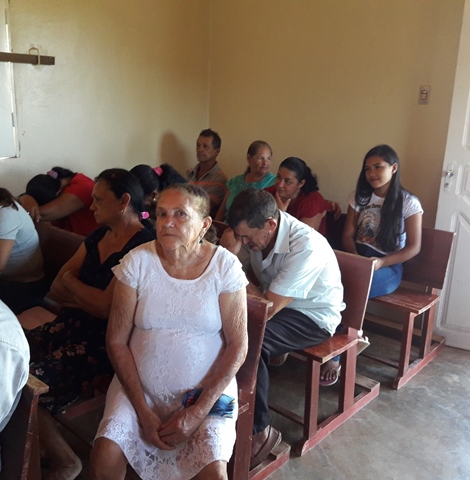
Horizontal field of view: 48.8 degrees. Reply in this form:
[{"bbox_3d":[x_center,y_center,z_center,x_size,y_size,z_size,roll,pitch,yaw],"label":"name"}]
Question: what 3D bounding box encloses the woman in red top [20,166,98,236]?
[{"bbox_3d":[-0.783,0.125,2.957,0.520,1.050,0.820,14,19,40],"label":"woman in red top"}]

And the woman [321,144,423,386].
[{"bbox_3d":[0.688,0.098,2.918,0.480,1.220,0.750,13,18,37],"label":"woman"}]

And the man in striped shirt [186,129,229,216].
[{"bbox_3d":[-0.402,-0.192,3.845,0.500,1.245,0.750,14,19,40],"label":"man in striped shirt"}]

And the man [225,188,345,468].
[{"bbox_3d":[0.127,0.316,2.260,0.500,1.090,0.750,14,19,40],"label":"man"}]

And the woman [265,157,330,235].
[{"bbox_3d":[0.267,0.042,3.302,0.500,1.110,0.730,14,19,40],"label":"woman"}]

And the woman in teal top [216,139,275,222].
[{"bbox_3d":[-0.075,-0.085,3.585,0.480,1.190,0.730,9,16,26],"label":"woman in teal top"}]

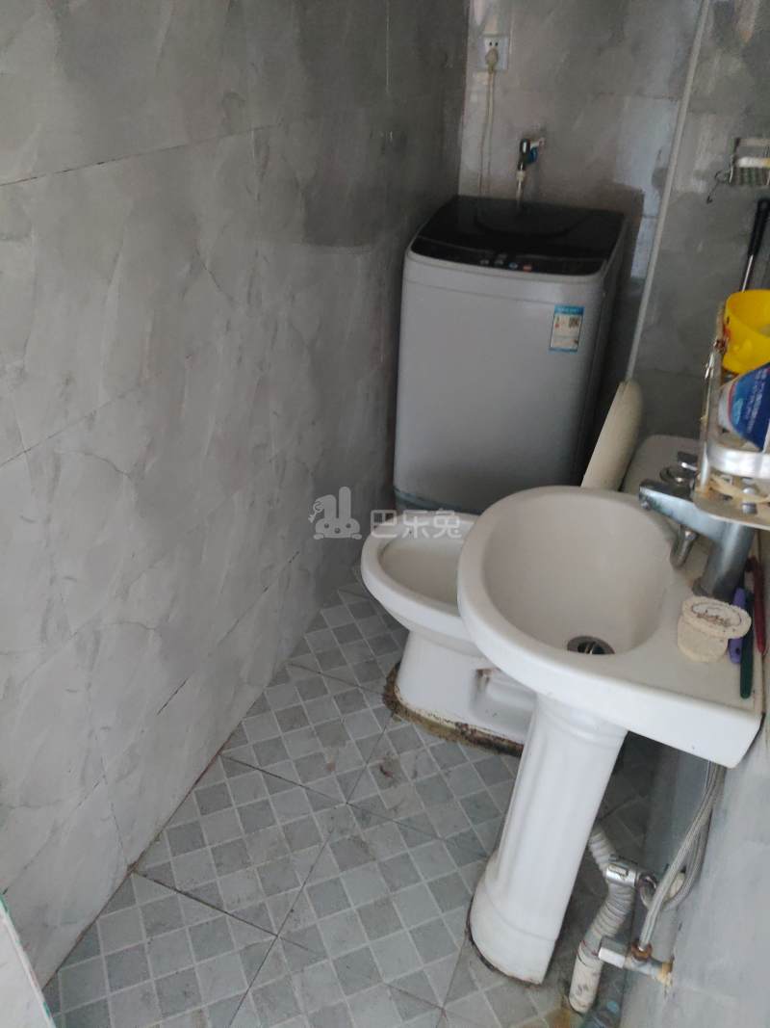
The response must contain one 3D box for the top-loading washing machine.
[{"bbox_3d":[0.346,-0.375,2.242,0.490,0.910,0.500,12,35,16],"label":"top-loading washing machine"}]

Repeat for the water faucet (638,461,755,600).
[{"bbox_3d":[0.355,0.012,0.886,0.135,0.158,0.050,13,35,18],"label":"water faucet"}]

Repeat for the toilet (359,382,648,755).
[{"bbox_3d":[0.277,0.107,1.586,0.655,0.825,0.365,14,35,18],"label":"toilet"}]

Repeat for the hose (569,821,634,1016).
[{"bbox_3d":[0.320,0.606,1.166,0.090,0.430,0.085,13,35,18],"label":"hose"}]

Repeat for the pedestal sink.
[{"bbox_3d":[0.269,0.396,1.181,0.357,0.790,0.376,14,35,18],"label":"pedestal sink"}]

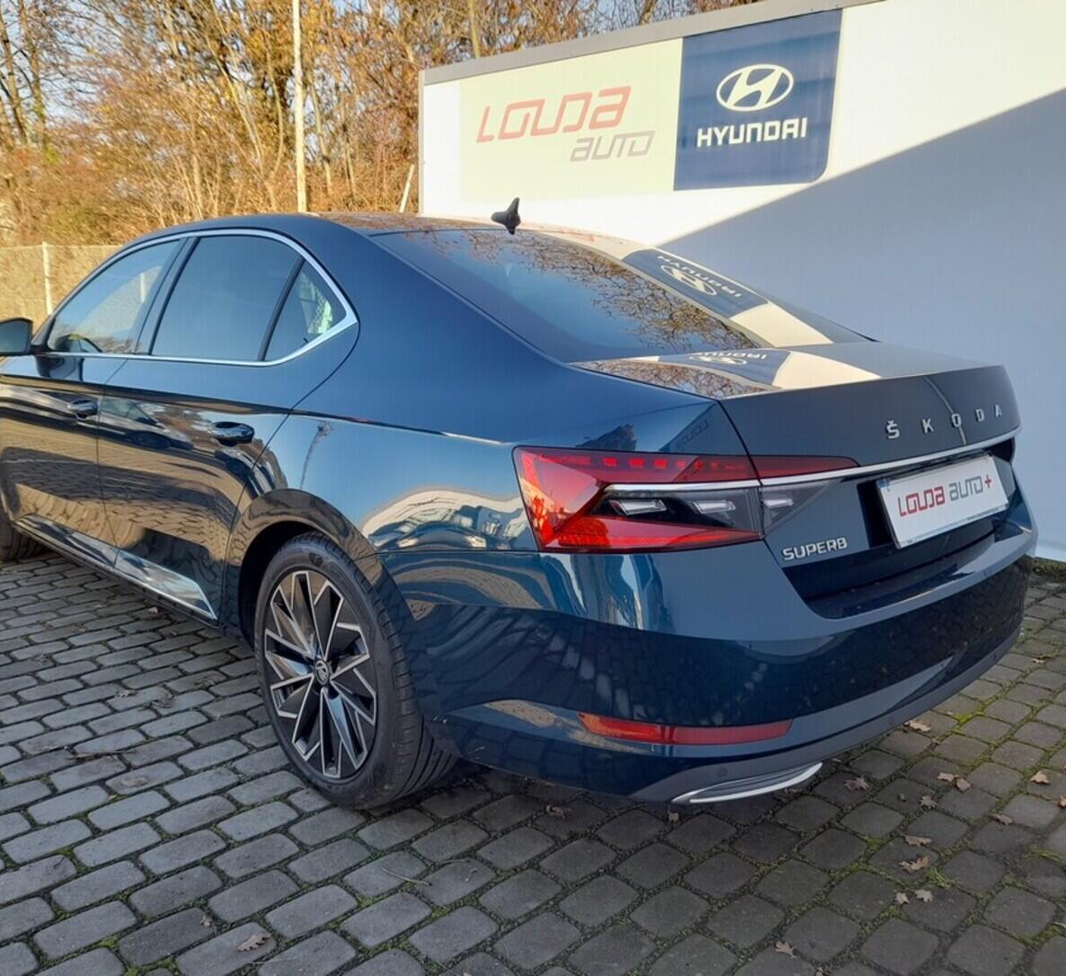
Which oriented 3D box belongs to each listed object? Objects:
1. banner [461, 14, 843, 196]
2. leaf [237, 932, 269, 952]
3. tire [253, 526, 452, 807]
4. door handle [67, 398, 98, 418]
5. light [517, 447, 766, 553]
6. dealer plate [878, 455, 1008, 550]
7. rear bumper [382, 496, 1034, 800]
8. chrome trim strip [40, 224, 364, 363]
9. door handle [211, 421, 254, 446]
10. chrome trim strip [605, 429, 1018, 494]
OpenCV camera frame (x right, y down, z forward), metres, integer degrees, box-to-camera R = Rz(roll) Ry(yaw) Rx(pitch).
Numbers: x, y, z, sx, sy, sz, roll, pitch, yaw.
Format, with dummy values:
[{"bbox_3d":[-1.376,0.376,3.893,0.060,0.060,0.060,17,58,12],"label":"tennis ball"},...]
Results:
[{"bbox_3d":[0.511,-2.206,5.676,2.761,0.821,0.020,11,16,40],"label":"banner"},{"bbox_3d":[-0.507,0.825,1.712,0.035,0.015,0.065,7,13,29],"label":"leaf"},{"bbox_3d":[-0.439,0.423,2.274,0.240,0.660,0.665,-10,16,-44],"label":"tire"},{"bbox_3d":[-1.432,-0.256,2.963,0.050,0.048,0.225,-10,16,-44],"label":"door handle"},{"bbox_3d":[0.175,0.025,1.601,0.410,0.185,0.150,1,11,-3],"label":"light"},{"bbox_3d":[0.853,0.017,1.925,0.530,0.124,0.015,-10,-8,-43],"label":"dealer plate"},{"bbox_3d":[0.615,0.253,2.269,1.830,0.540,0.800,-10,16,-44],"label":"rear bumper"},{"bbox_3d":[-1.057,-0.555,2.766,0.220,0.410,2.020,-10,15,-43],"label":"chrome trim strip"},{"bbox_3d":[-0.698,-0.128,2.194,0.046,0.048,0.192,-10,15,-43],"label":"door handle"},{"bbox_3d":[0.785,-0.085,1.979,1.680,0.030,0.205,-10,15,-43],"label":"chrome trim strip"}]

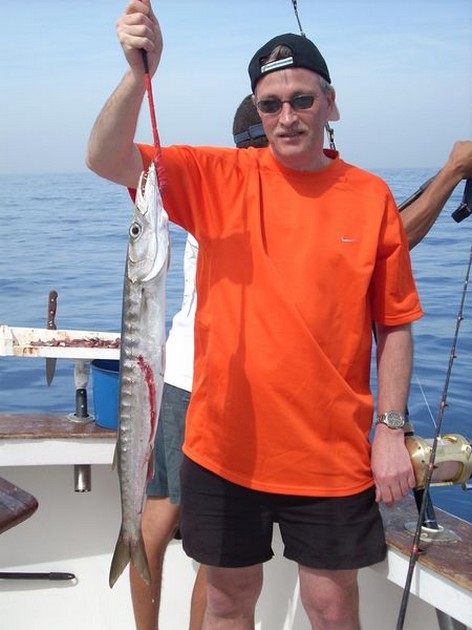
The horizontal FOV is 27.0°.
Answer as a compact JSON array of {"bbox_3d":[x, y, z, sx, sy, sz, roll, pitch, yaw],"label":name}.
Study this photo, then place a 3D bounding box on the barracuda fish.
[{"bbox_3d":[-0.163,0.113,1.674,0.081,0.742,0.058,6,9,11],"label":"barracuda fish"}]

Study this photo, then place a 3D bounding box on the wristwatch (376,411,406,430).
[{"bbox_3d":[0.337,0.229,2.130,0.066,0.042,0.058,8,3,-5],"label":"wristwatch"}]

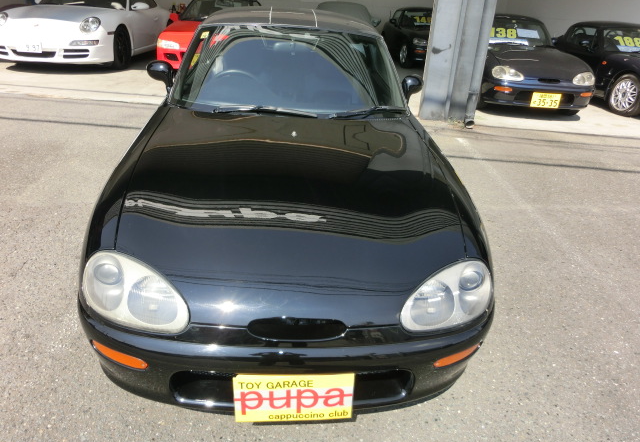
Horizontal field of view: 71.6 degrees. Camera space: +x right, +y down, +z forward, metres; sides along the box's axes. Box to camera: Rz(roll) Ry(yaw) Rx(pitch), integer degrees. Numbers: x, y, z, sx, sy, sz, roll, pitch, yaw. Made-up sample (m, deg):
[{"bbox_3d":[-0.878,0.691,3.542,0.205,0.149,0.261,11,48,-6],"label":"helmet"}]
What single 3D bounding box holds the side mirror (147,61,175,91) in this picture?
[{"bbox_3d":[-0.793,-0.722,2.210,0.138,0.130,0.100,2,28,-6],"label":"side mirror"}]

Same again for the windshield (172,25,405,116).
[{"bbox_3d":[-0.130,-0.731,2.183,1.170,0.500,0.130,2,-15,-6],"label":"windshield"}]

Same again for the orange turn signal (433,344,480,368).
[{"bbox_3d":[0.423,0.404,1.345,0.197,0.042,0.050,-12,32,-27],"label":"orange turn signal"}]

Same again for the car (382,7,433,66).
[{"bbox_3d":[2.341,-4.335,10.443,1.395,1.185,3.295,-1,26,-9],"label":"car"}]

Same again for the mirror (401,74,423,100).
[{"bbox_3d":[0.486,-0.706,2.345,0.138,0.130,0.100,2,28,-6],"label":"mirror"}]

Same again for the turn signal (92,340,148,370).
[{"bbox_3d":[-0.566,0.377,1.246,0.197,0.042,0.050,14,30,16],"label":"turn signal"}]

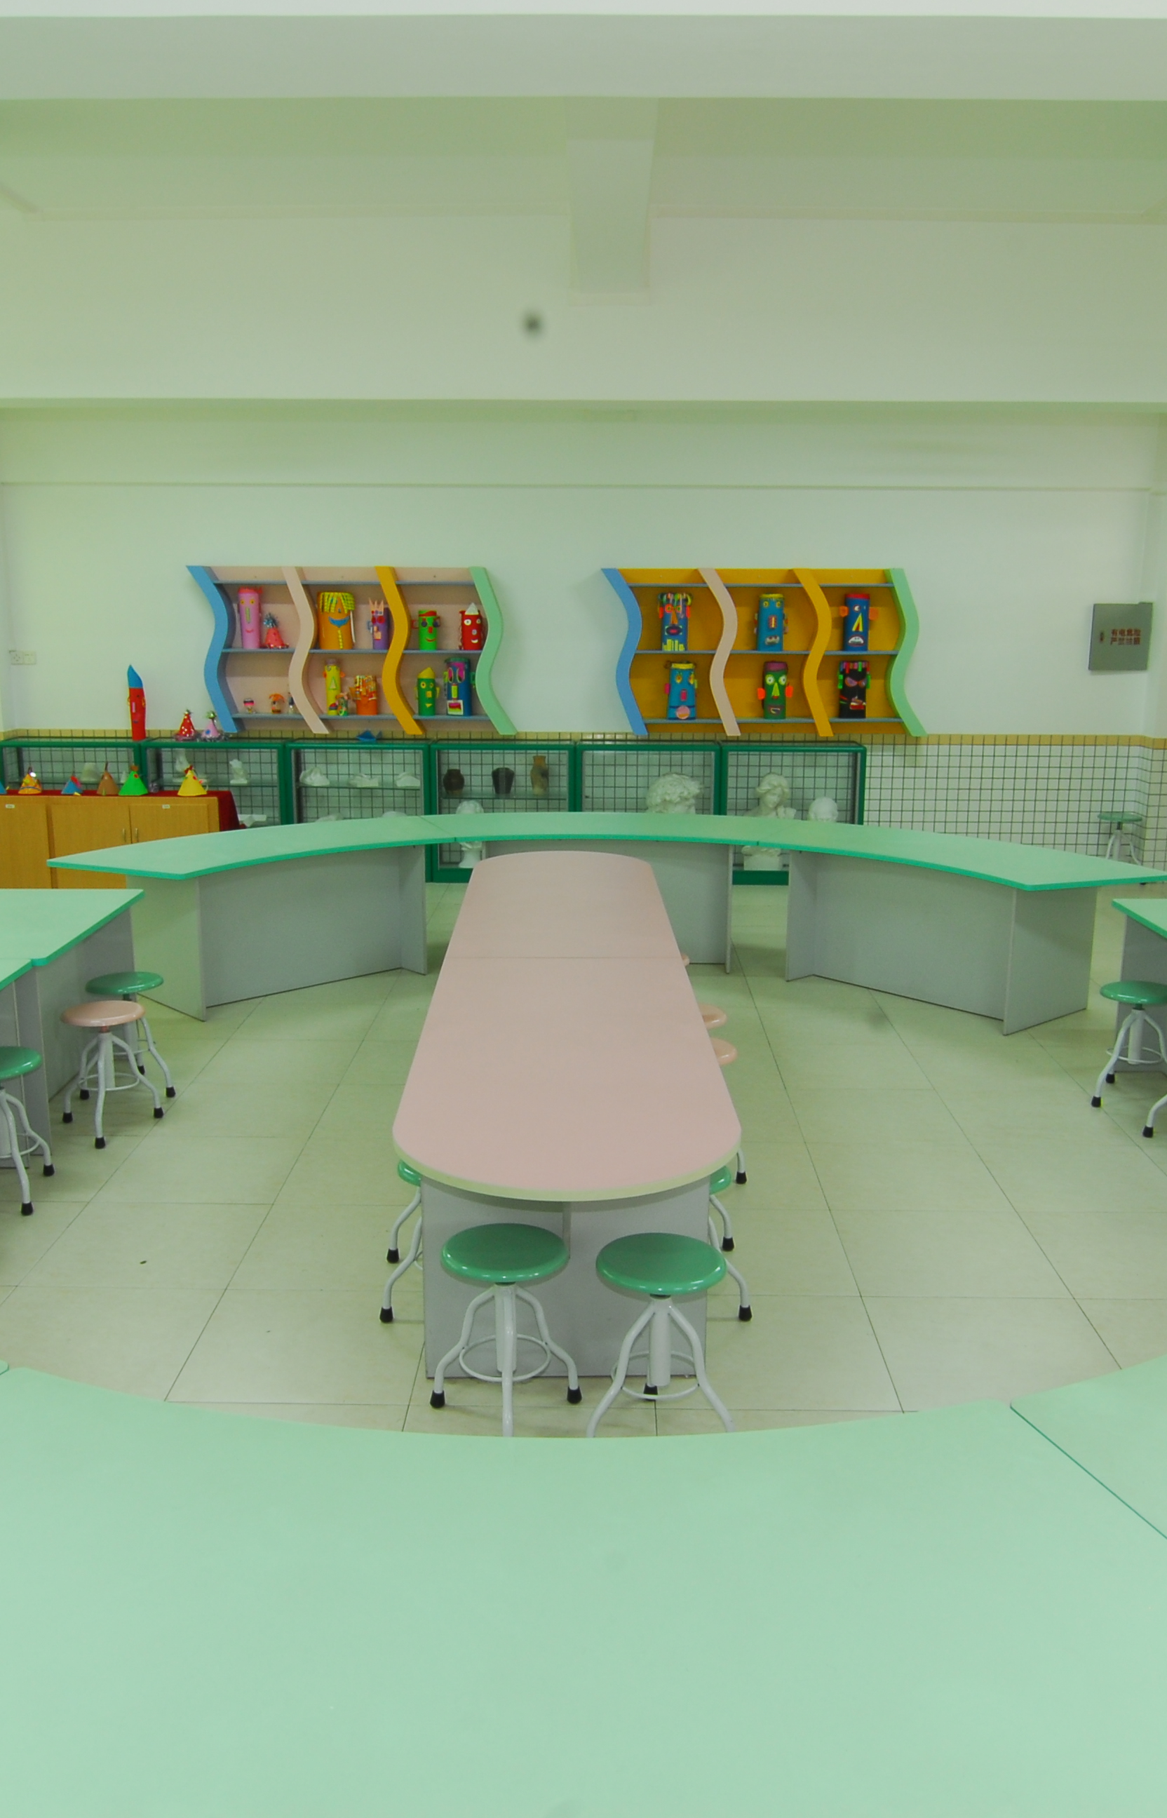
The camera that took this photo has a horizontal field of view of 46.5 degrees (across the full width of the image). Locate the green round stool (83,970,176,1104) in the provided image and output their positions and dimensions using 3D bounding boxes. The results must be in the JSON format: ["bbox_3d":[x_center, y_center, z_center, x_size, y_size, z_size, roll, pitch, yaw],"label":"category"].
[{"bbox_3d":[-1.863,0.517,5.584,0.360,0.469,0.360,0,12,0],"label":"green round stool"}]

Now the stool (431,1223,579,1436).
[{"bbox_3d":[-0.185,1.042,3.234,0.375,0.475,0.370,0,13,1],"label":"stool"}]

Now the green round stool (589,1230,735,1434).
[{"bbox_3d":[0.182,1.040,3.216,0.360,0.479,0.360,0,12,0],"label":"green round stool"}]

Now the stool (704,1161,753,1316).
[{"bbox_3d":[0.260,0.939,3.704,0.370,0.465,0.370,0,13,1],"label":"stool"}]

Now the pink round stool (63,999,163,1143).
[{"bbox_3d":[-1.810,0.609,5.164,0.360,0.471,0.360,0,12,0],"label":"pink round stool"}]

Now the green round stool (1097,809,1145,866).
[{"bbox_3d":[3.726,-0.394,9.462,0.370,0.475,0.370,0,13,1],"label":"green round stool"}]

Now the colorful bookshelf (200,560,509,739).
[{"bbox_3d":[-1.571,-1.803,9.400,2.220,1.130,0.220,0,13,1],"label":"colorful bookshelf"}]

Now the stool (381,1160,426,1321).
[{"bbox_3d":[-0.364,0.927,3.750,0.370,0.465,0.370,0,13,1],"label":"stool"}]

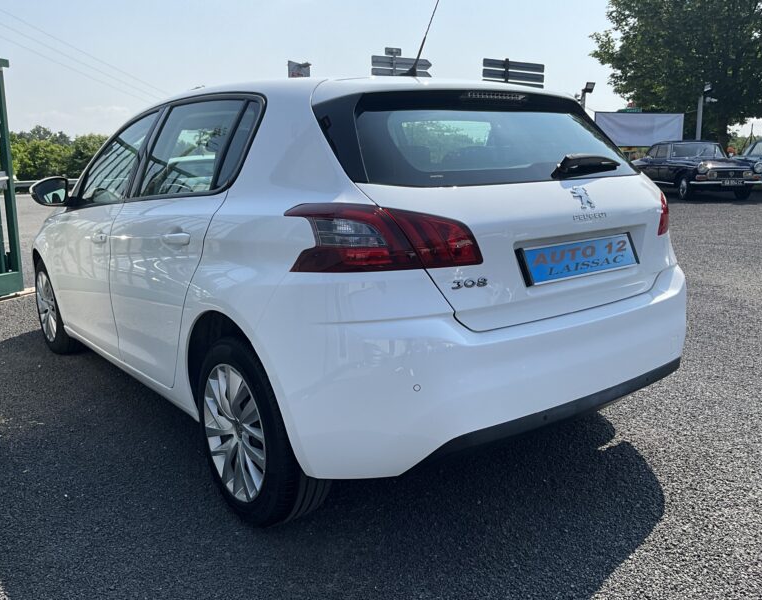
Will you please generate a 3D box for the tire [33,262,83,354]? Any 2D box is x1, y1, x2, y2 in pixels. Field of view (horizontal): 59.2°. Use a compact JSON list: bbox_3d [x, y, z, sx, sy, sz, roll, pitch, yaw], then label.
[{"bbox_3d":[-1.991,0.029,4.189,0.210,0.632,0.632,-10,15,-36],"label":"tire"}]

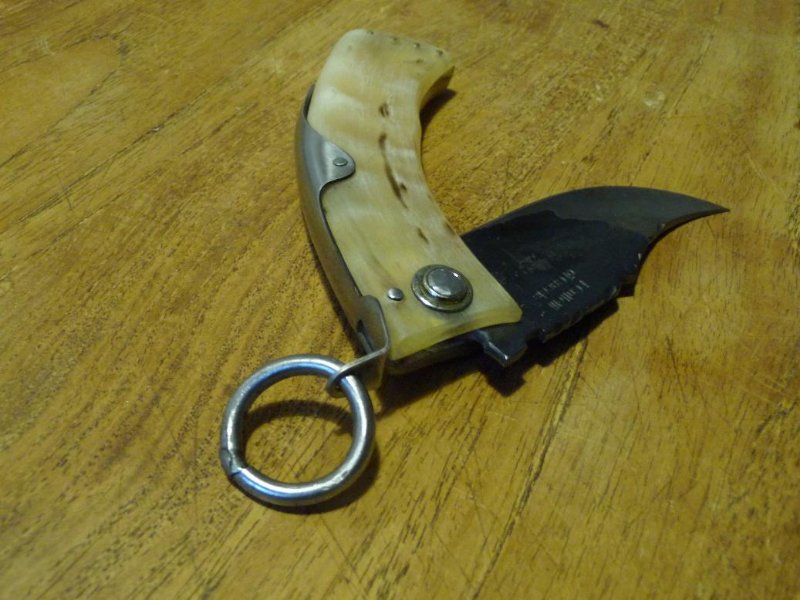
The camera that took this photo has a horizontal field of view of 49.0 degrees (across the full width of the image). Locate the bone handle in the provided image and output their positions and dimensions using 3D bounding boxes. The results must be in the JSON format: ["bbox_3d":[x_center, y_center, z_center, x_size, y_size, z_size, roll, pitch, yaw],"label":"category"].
[{"bbox_3d":[-0.002,-0.029,0.207,0.041,0.014,0.125,2,43,-9],"label":"bone handle"}]

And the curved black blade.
[{"bbox_3d":[0.044,-0.010,0.198,0.084,0.005,0.037,-20,50,-29],"label":"curved black blade"}]

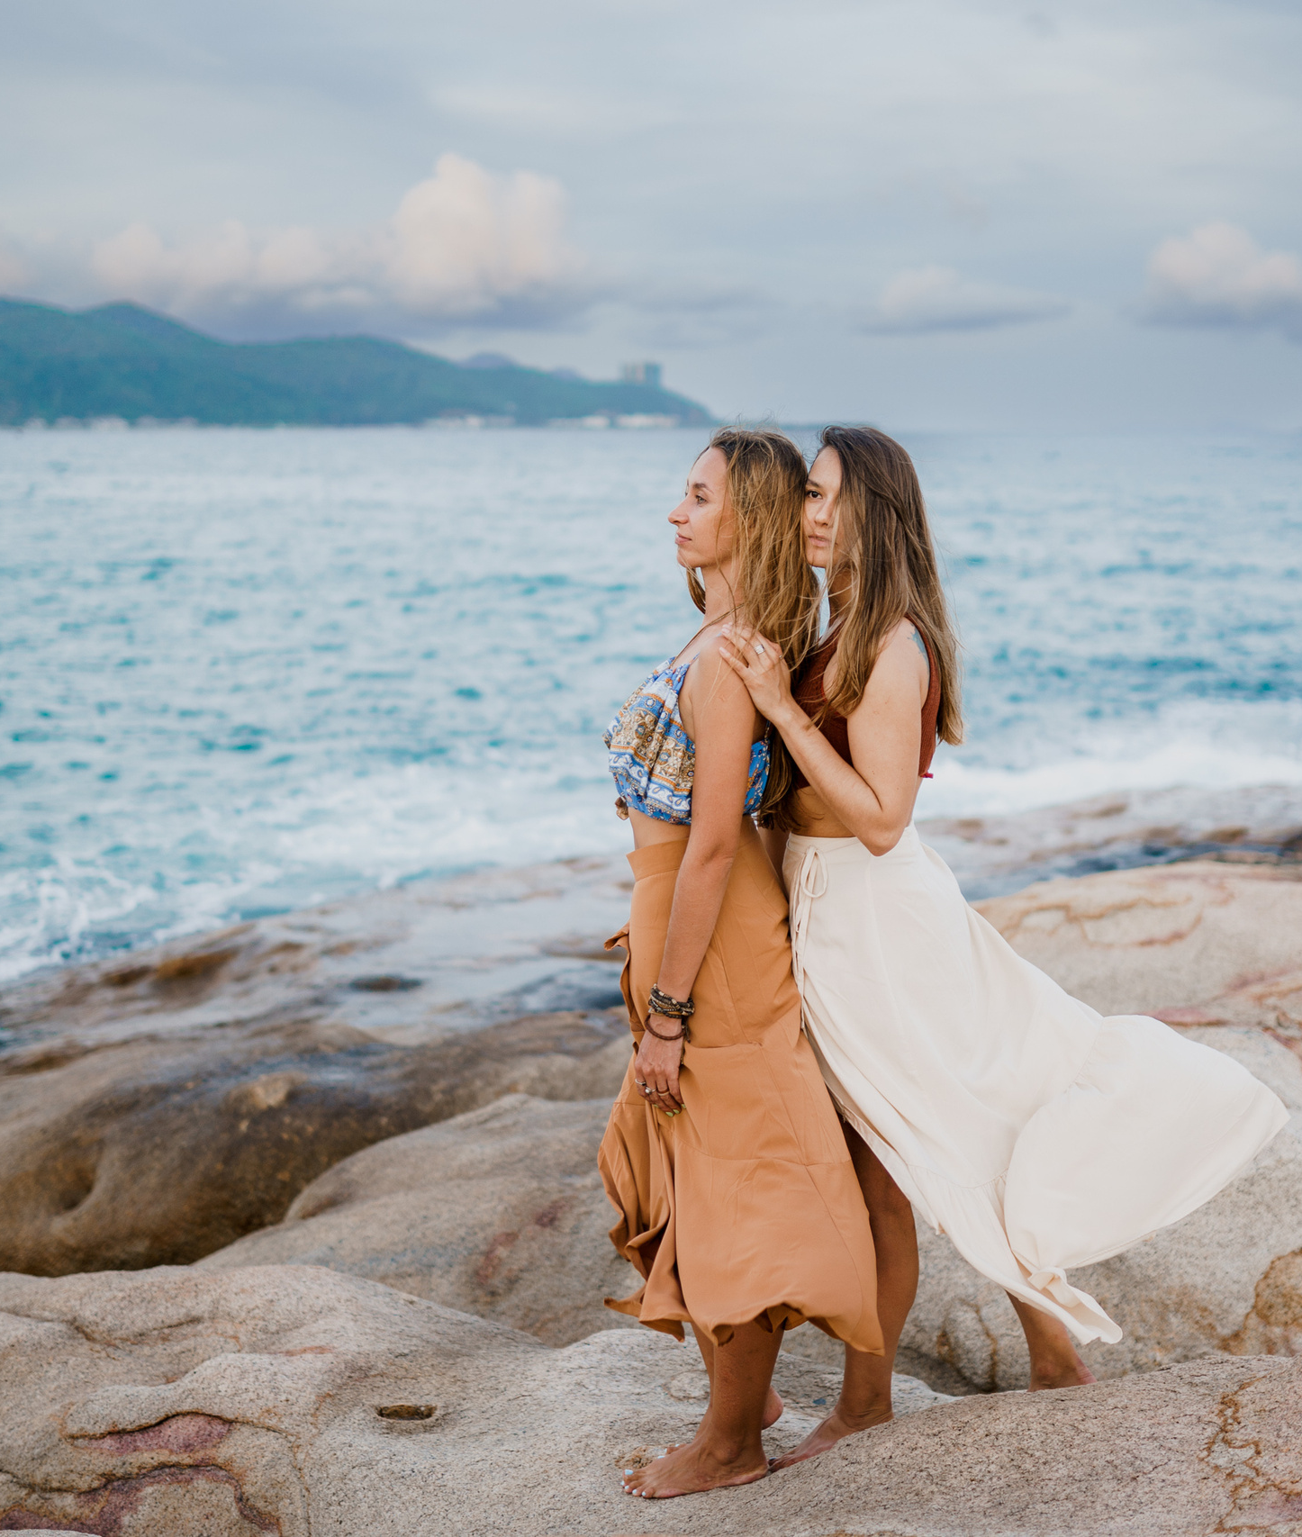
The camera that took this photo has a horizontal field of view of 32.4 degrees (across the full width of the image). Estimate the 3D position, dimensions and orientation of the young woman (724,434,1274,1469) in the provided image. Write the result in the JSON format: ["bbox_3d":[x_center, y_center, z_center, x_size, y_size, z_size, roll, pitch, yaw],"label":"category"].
[{"bbox_3d":[0.557,0.297,3.564,0.820,1.650,0.500,-2,9,-15],"label":"young woman"}]

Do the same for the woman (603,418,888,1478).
[{"bbox_3d":[0.139,0.312,3.496,0.410,1.660,0.460,-2,9,-12],"label":"woman"}]

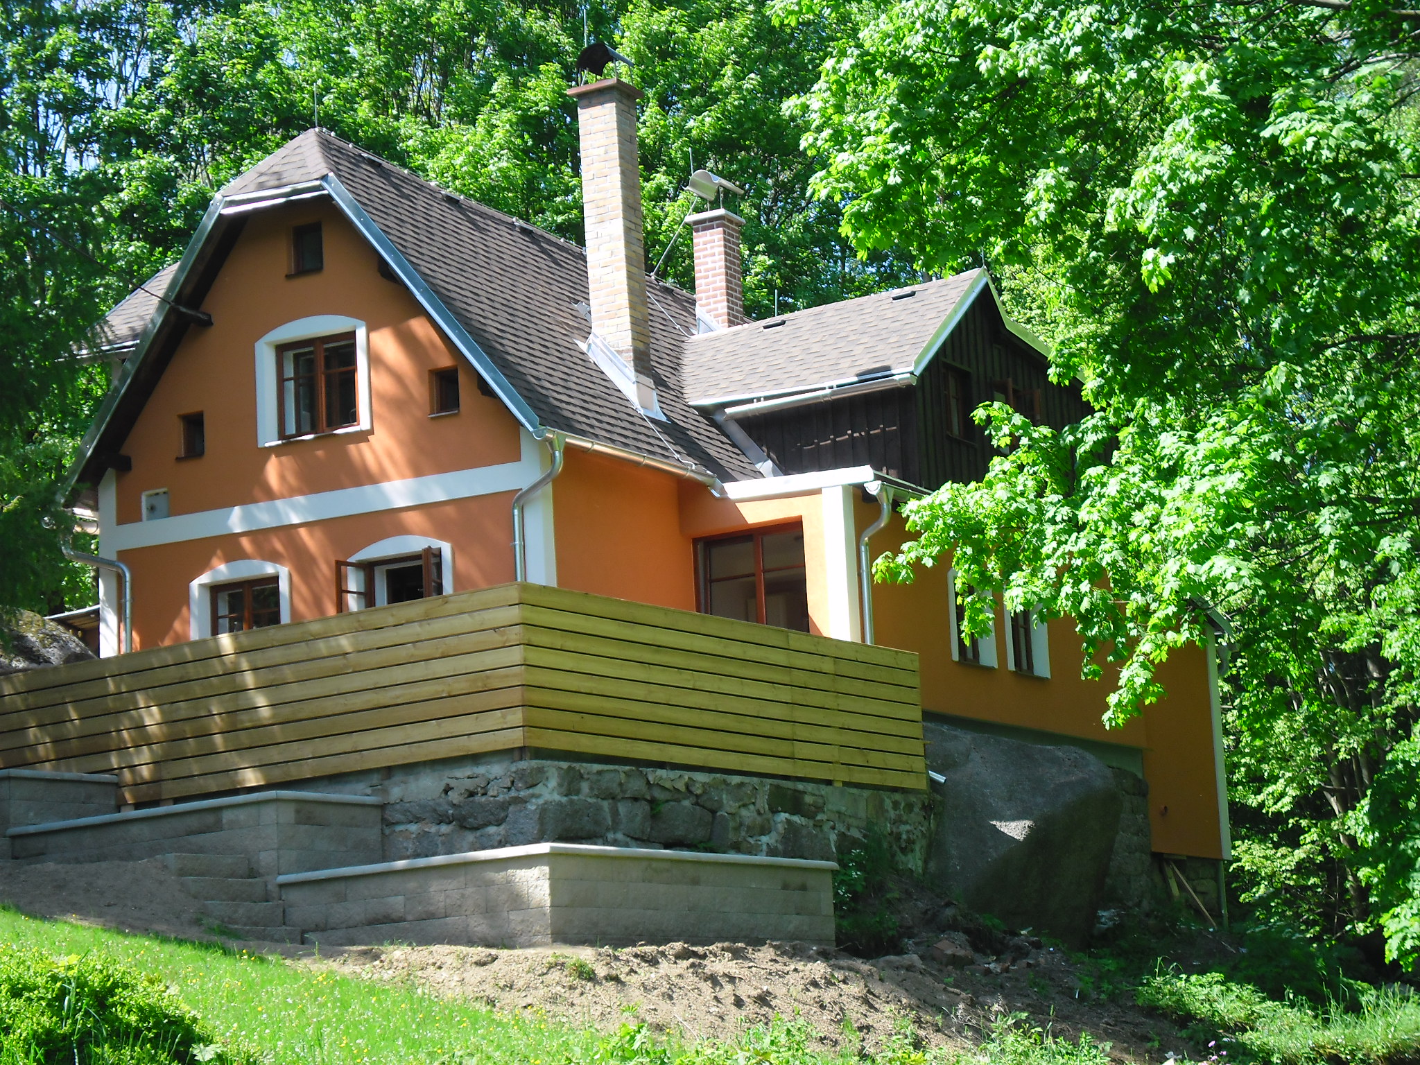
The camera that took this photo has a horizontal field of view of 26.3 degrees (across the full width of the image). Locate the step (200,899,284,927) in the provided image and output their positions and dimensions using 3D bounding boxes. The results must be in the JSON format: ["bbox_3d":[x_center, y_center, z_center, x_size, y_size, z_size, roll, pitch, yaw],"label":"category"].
[{"bbox_3d":[-3.642,2.943,23.235,0.260,0.200,0.830,-10,-12,32],"label":"step"}]

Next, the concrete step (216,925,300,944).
[{"bbox_3d":[-3.490,3.111,23.108,0.260,0.200,0.830,-10,-12,32],"label":"concrete step"}]

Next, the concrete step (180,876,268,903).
[{"bbox_3d":[-3.798,2.782,23.363,0.260,0.200,0.830,-10,-12,32],"label":"concrete step"}]

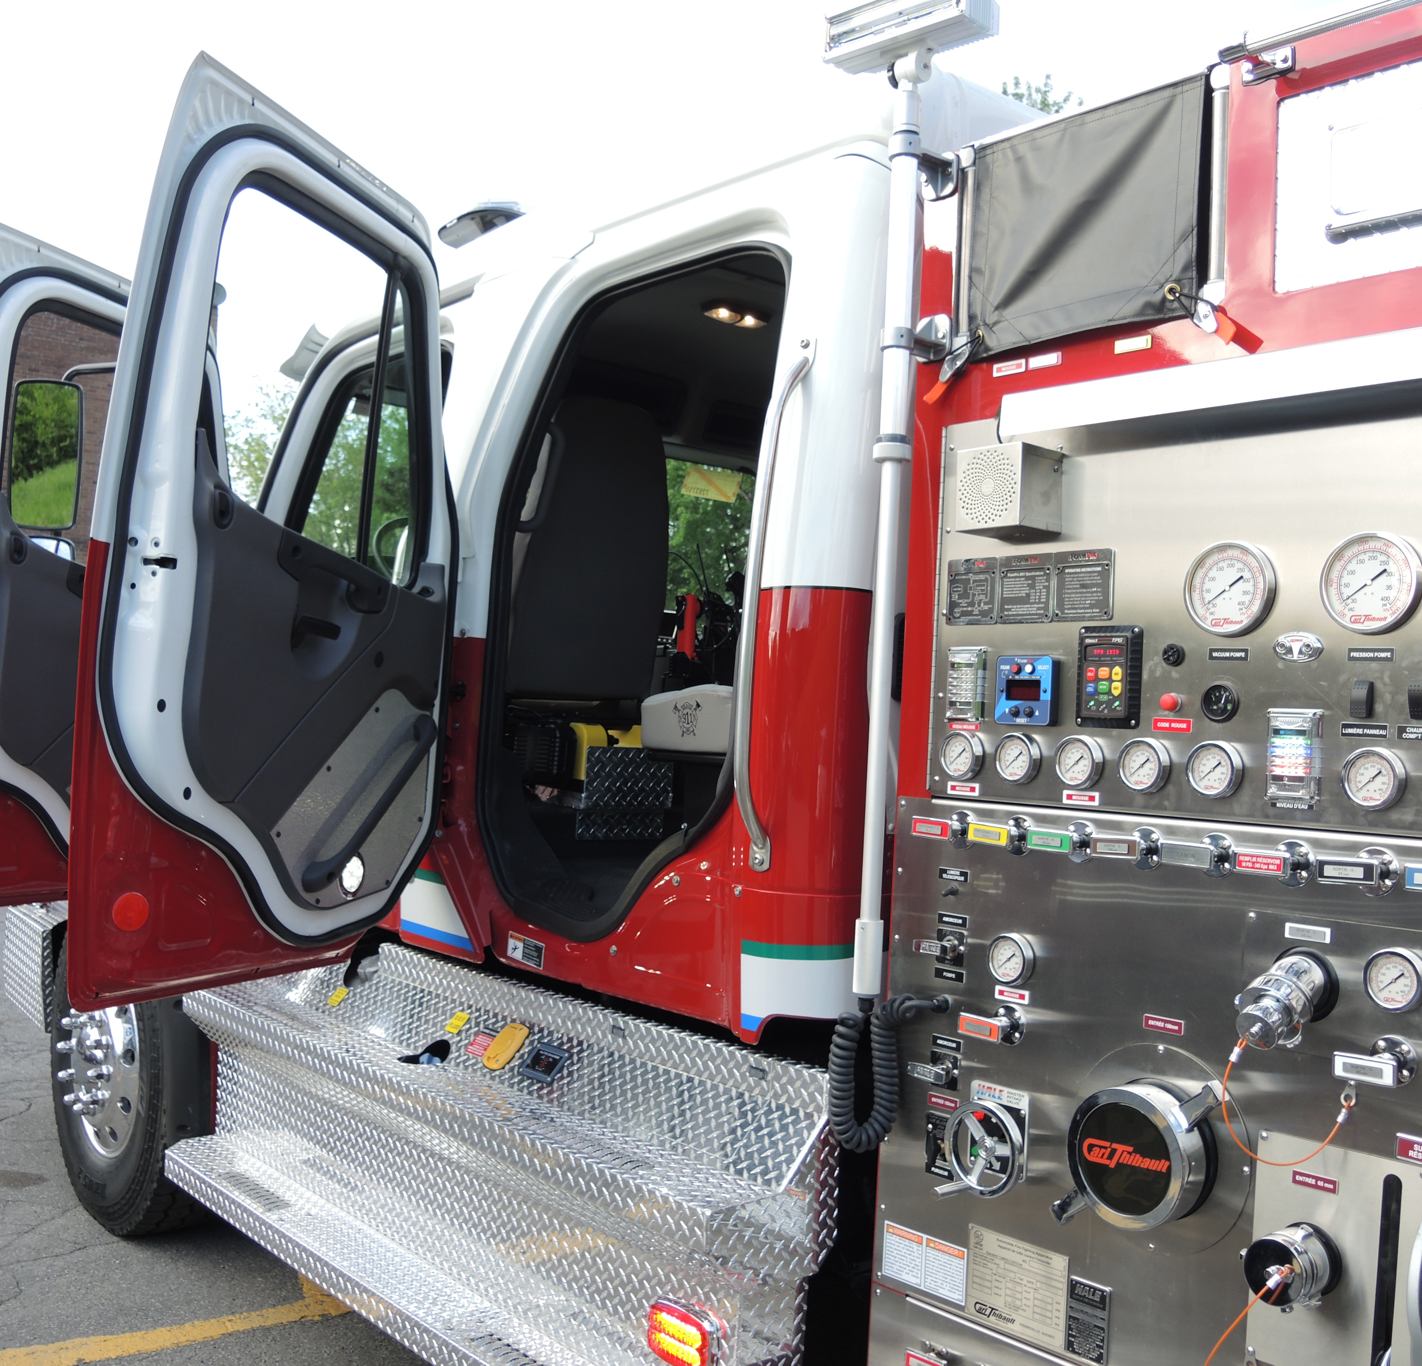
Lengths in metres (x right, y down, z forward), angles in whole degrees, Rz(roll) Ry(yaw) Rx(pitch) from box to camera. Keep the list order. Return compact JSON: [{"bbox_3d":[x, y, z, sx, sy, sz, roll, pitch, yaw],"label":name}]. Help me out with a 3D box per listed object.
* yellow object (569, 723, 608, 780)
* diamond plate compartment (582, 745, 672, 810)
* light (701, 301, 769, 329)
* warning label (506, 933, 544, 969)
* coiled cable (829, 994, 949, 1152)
[{"bbox_3d":[-0.304,0.174,3.720,0.100,0.140,0.130,5,-3,-41],"label":"yellow object"},{"bbox_3d":[-0.258,0.236,3.655,0.272,0.147,0.200,5,-3,-41],"label":"diamond plate compartment"},{"bbox_3d":[0.061,-0.900,3.600,0.190,0.035,0.100,5,-3,-41],"label":"light"},{"bbox_3d":[-0.392,0.567,3.120,0.003,0.055,0.135,5,1,-41],"label":"warning label"},{"bbox_3d":[0.246,0.538,2.030,0.100,0.205,0.145,5,-3,-41],"label":"coiled cable"}]

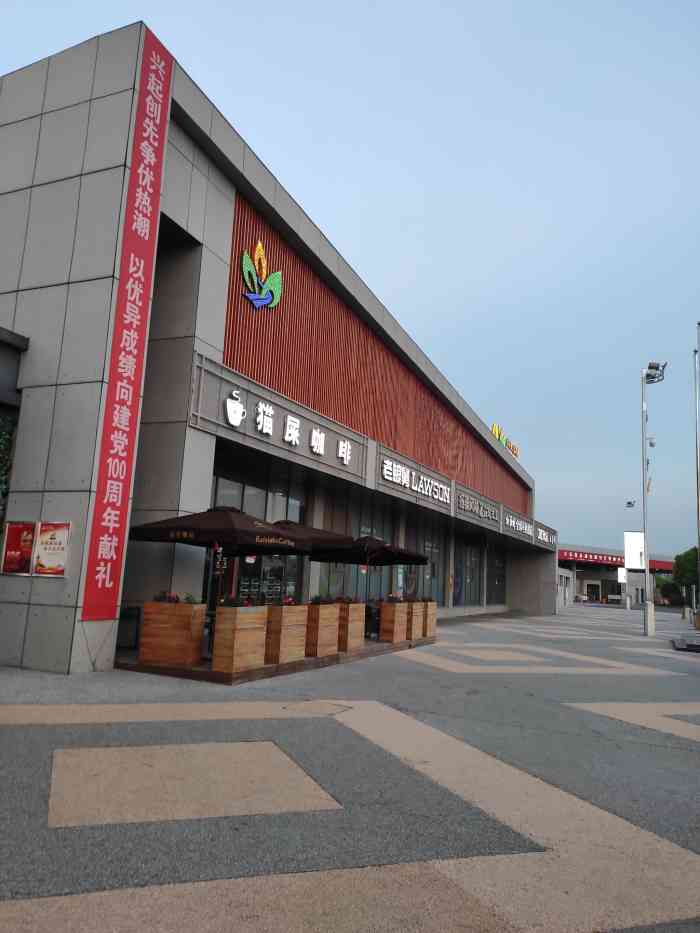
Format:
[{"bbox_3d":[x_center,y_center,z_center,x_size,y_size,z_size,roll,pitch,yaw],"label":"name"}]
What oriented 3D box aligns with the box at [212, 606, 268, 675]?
[{"bbox_3d":[-1.551,2.440,9.985,0.370,0.885,0.770,-1,-10,25],"label":"box"}]

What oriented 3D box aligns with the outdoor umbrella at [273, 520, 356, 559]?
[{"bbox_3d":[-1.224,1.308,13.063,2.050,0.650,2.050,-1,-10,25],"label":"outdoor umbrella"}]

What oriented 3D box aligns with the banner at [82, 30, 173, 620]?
[{"bbox_3d":[-3.356,-2.361,10.849,0.040,9.290,0.710,-1,-10,25],"label":"banner"}]

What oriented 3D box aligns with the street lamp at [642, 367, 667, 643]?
[{"bbox_3d":[11.522,1.106,26.508,0.800,10.500,0.950,-1,-10,25],"label":"street lamp"}]

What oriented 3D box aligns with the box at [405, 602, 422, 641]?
[{"bbox_3d":[1.595,3.929,17.960,0.365,0.889,0.899,-1,-10,23],"label":"box"}]

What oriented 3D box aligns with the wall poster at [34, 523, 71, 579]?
[{"bbox_3d":[-4.639,1.281,10.878,0.650,0.820,0.030,-1,-10,25],"label":"wall poster"}]

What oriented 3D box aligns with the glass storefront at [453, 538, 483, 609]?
[{"bbox_3d":[6.205,5.641,36.727,0.200,3.350,5.900,-1,-10,25],"label":"glass storefront"}]

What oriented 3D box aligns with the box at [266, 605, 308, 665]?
[{"bbox_3d":[-1.097,2.835,11.928,0.365,0.906,0.915,-1,-10,23],"label":"box"}]

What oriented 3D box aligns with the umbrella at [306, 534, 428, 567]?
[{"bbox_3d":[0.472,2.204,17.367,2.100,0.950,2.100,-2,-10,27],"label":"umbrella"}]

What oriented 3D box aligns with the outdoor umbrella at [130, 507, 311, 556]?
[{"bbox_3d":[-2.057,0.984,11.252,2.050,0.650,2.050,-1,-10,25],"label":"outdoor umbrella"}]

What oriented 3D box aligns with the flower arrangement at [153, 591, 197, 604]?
[{"bbox_3d":[-2.755,2.085,11.097,0.820,0.240,0.320,-1,-10,25],"label":"flower arrangement"}]

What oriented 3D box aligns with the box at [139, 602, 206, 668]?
[{"bbox_3d":[-2.612,2.457,10.390,0.850,0.870,0.370,-1,-10,25],"label":"box"}]

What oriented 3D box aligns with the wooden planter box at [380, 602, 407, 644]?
[{"bbox_3d":[1.058,3.698,16.704,0.365,0.889,0.899,-1,-10,23],"label":"wooden planter box"}]

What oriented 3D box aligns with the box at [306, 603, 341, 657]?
[{"bbox_3d":[-0.548,3.060,13.167,0.365,0.903,0.913,-1,-10,23],"label":"box"}]

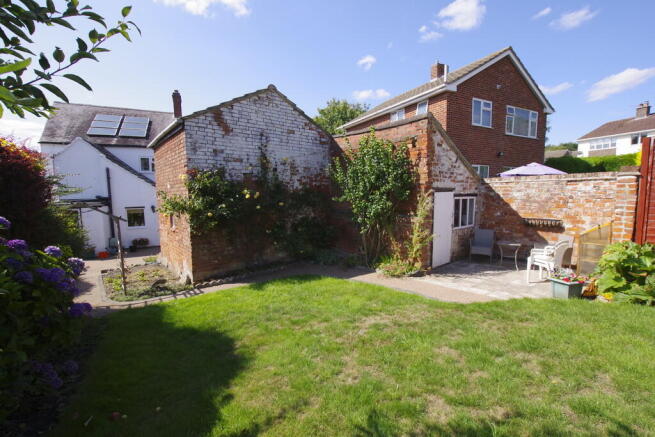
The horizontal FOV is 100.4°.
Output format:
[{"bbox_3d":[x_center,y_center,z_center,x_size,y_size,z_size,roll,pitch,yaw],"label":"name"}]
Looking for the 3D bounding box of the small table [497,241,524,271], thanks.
[{"bbox_3d":[4.375,0.891,6.521,0.570,0.570,0.570,-4,6,-40],"label":"small table"}]

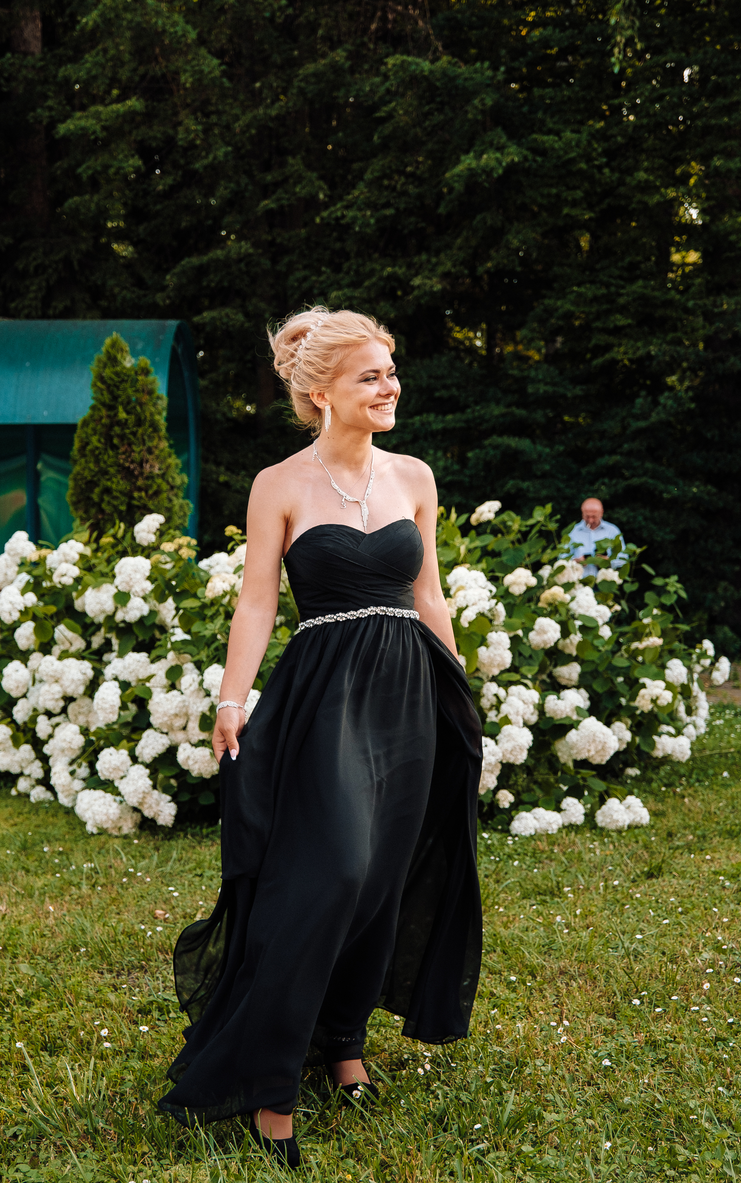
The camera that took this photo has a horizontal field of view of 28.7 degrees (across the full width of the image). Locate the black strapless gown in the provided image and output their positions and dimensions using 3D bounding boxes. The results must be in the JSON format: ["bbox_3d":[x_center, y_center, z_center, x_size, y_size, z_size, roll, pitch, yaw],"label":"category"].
[{"bbox_3d":[-0.100,0.465,3.000,0.620,1.230,0.540,0,1,-26],"label":"black strapless gown"}]

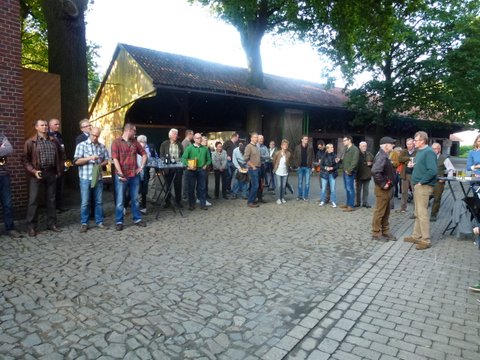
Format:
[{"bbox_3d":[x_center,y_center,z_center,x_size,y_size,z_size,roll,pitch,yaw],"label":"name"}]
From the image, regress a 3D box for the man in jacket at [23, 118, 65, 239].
[{"bbox_3d":[-3.060,-0.050,5.200,0.380,1.800,0.570,3,6,40],"label":"man in jacket"}]

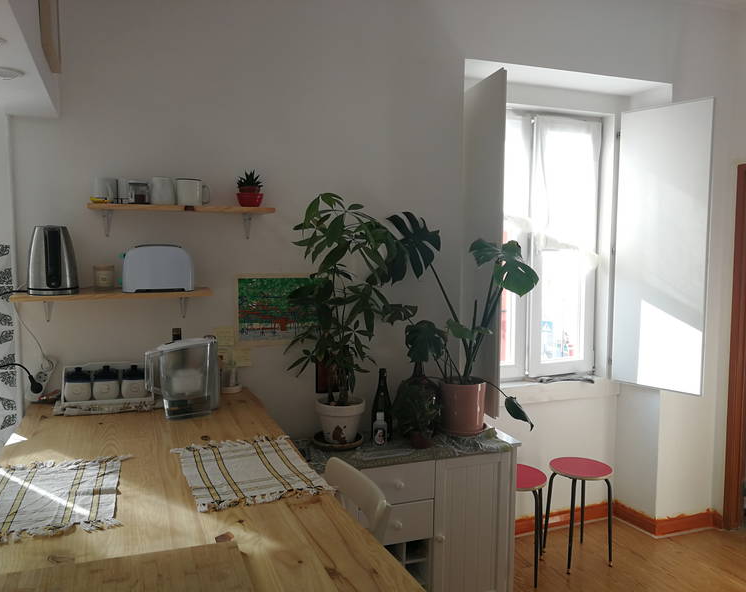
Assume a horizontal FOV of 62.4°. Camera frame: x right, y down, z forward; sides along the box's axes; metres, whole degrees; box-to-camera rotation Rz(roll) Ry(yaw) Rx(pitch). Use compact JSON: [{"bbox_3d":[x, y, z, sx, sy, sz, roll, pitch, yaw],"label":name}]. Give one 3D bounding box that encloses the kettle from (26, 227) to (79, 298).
[{"bbox_3d":[-1.056,-0.117,2.037,0.165,0.228,0.189,-2,5,-27],"label":"kettle"}]

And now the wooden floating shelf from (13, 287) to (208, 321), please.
[{"bbox_3d":[-0.861,0.039,2.095,0.600,0.109,0.222,-2,5,-22],"label":"wooden floating shelf"}]

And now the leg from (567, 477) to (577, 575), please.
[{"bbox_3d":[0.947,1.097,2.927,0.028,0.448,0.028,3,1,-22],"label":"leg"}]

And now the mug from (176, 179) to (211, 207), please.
[{"bbox_3d":[-0.625,-0.356,2.144,0.116,0.099,0.087,-2,5,-22],"label":"mug"}]

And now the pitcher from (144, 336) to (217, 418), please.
[{"bbox_3d":[-0.612,0.256,1.986,0.228,0.248,0.113,-2,5,-22],"label":"pitcher"}]

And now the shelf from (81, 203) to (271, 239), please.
[{"bbox_3d":[-0.673,-0.259,2.194,0.615,0.103,0.204,-2,4,-22],"label":"shelf"}]

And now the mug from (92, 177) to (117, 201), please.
[{"bbox_3d":[-0.880,-0.344,2.031,0.082,0.094,0.105,-3,5,-36],"label":"mug"}]

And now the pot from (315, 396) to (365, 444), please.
[{"bbox_3d":[-0.125,0.481,2.373,0.189,0.160,0.189,0,4,0],"label":"pot"}]

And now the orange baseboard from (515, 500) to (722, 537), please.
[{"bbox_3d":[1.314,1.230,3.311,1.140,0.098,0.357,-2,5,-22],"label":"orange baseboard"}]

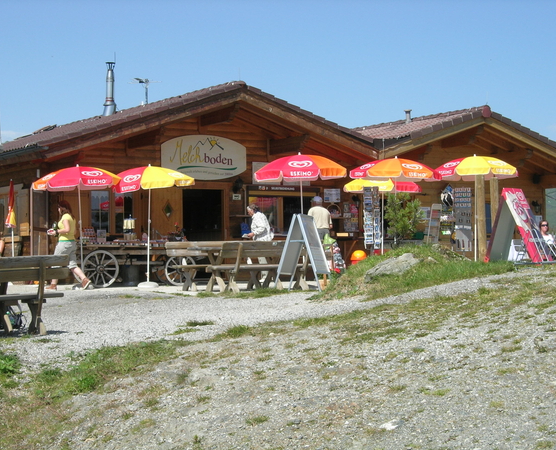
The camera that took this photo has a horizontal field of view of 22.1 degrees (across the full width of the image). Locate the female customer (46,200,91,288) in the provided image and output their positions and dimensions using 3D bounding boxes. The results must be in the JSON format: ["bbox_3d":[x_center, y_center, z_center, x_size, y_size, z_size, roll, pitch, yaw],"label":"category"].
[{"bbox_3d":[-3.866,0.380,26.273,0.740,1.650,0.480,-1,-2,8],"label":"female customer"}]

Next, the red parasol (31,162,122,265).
[{"bbox_3d":[-3.809,0.039,27.500,1.710,2.403,1.710,-3,-2,0],"label":"red parasol"}]

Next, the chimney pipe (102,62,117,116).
[{"bbox_3d":[-4.084,-3.280,34.400,0.300,1.307,0.300,1,-2,0],"label":"chimney pipe"}]

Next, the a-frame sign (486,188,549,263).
[{"bbox_3d":[3.977,0.040,23.579,0.870,1.260,0.660,-2,-2,34],"label":"a-frame sign"}]

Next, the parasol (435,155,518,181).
[{"bbox_3d":[3.937,-0.149,28.300,1.710,2.509,1.710,0,-2,0],"label":"parasol"}]

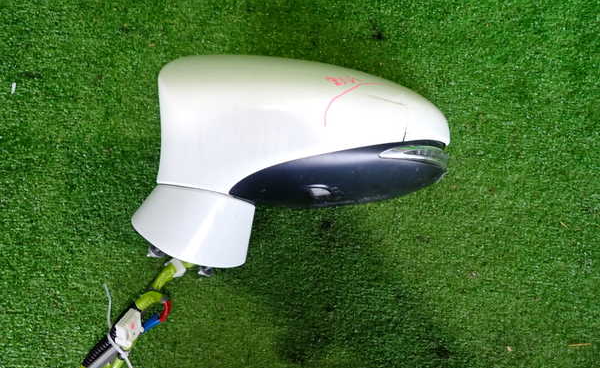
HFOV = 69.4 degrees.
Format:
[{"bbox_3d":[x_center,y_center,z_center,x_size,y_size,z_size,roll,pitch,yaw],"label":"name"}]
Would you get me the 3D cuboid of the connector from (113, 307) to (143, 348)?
[{"bbox_3d":[-0.171,0.145,0.433,0.014,0.025,0.026,13,116,8],"label":"connector"}]

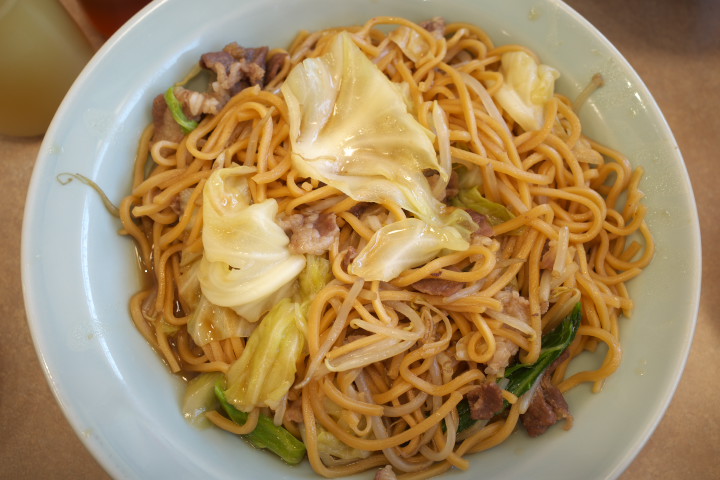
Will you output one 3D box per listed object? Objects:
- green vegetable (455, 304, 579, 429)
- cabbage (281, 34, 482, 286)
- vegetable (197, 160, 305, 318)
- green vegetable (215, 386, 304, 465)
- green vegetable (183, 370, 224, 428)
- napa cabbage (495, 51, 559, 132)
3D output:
[{"bbox_3d":[0.061,0.049,0.210,0.066,0.020,0.015,-36,77,-12],"label":"green vegetable"},{"bbox_3d":[0.003,-0.035,0.220,0.059,0.026,0.099,-26,75,-10],"label":"cabbage"},{"bbox_3d":[-0.045,0.000,0.213,0.038,0.024,0.058,-23,75,-9],"label":"vegetable"},{"bbox_3d":[-0.039,0.069,0.206,0.042,0.013,0.013,33,74,8],"label":"green vegetable"},{"bbox_3d":[-0.058,0.060,0.210,0.018,0.012,0.021,1,72,-2],"label":"green vegetable"},{"bbox_3d":[0.071,-0.065,0.242,0.025,0.018,0.036,19,73,4],"label":"napa cabbage"}]

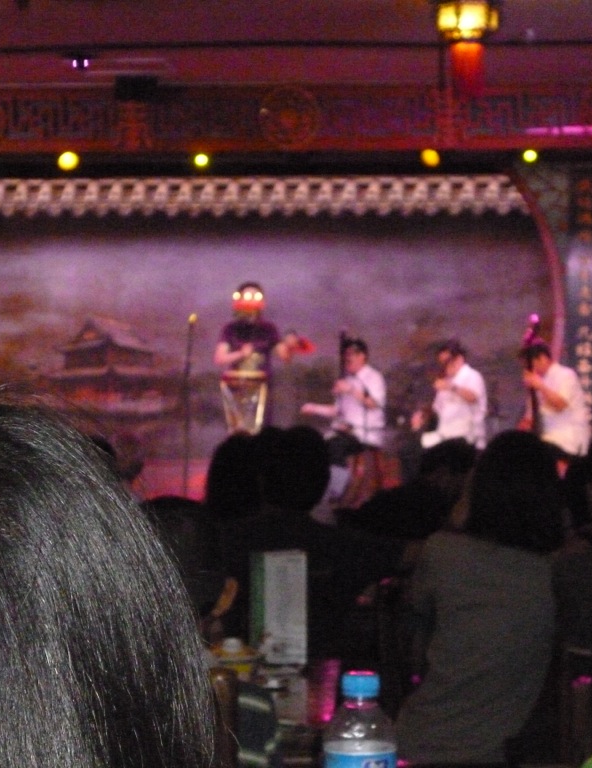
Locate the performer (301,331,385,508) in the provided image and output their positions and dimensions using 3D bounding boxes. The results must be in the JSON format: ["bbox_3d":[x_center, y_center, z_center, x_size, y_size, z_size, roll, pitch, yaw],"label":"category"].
[{"bbox_3d":[0.360,0.287,17.489,0.750,1.280,0.550,1,-1,-40],"label":"performer"}]

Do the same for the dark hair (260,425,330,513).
[{"bbox_3d":[-0.001,0.201,5.500,0.175,0.220,0.200,0,-1,3],"label":"dark hair"}]

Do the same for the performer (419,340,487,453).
[{"bbox_3d":[1.157,0.313,17.489,0.750,1.270,0.550,1,-1,-40],"label":"performer"}]

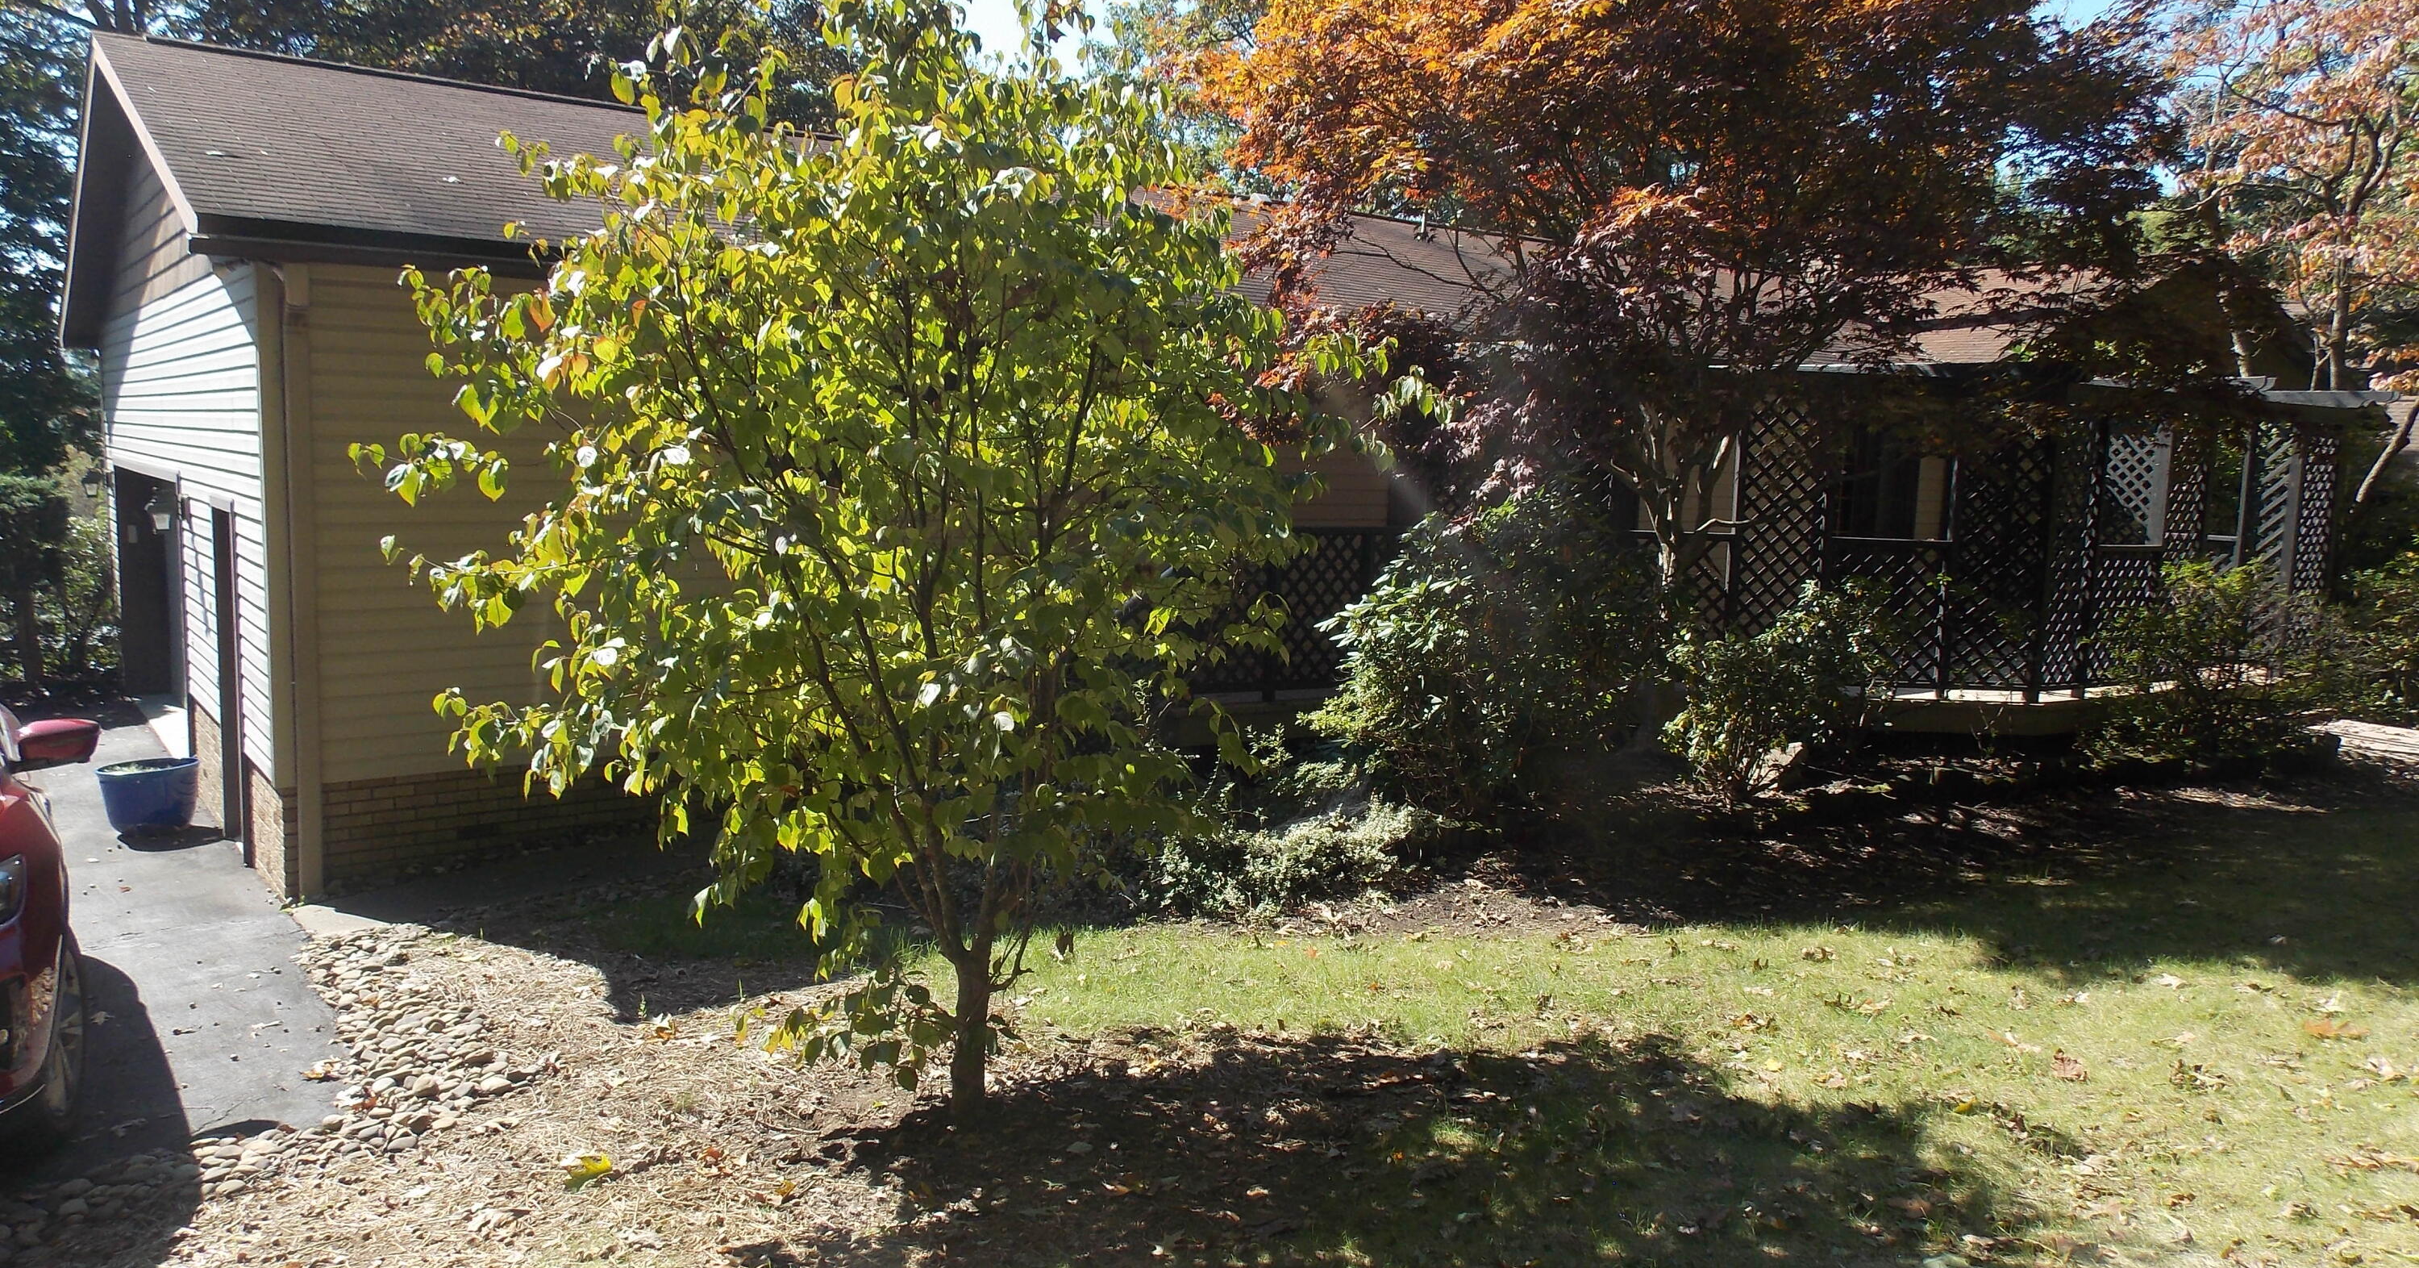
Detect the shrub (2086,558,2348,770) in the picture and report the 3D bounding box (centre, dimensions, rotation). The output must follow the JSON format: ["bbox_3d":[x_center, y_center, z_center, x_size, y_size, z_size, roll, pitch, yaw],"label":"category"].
[{"bbox_3d":[6.420,0.187,10.700,1.450,1.350,1.300,5,8,31],"label":"shrub"}]

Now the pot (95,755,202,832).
[{"bbox_3d":[-6.594,1.012,10.429,0.560,0.390,0.560,-3,8,-32],"label":"pot"}]

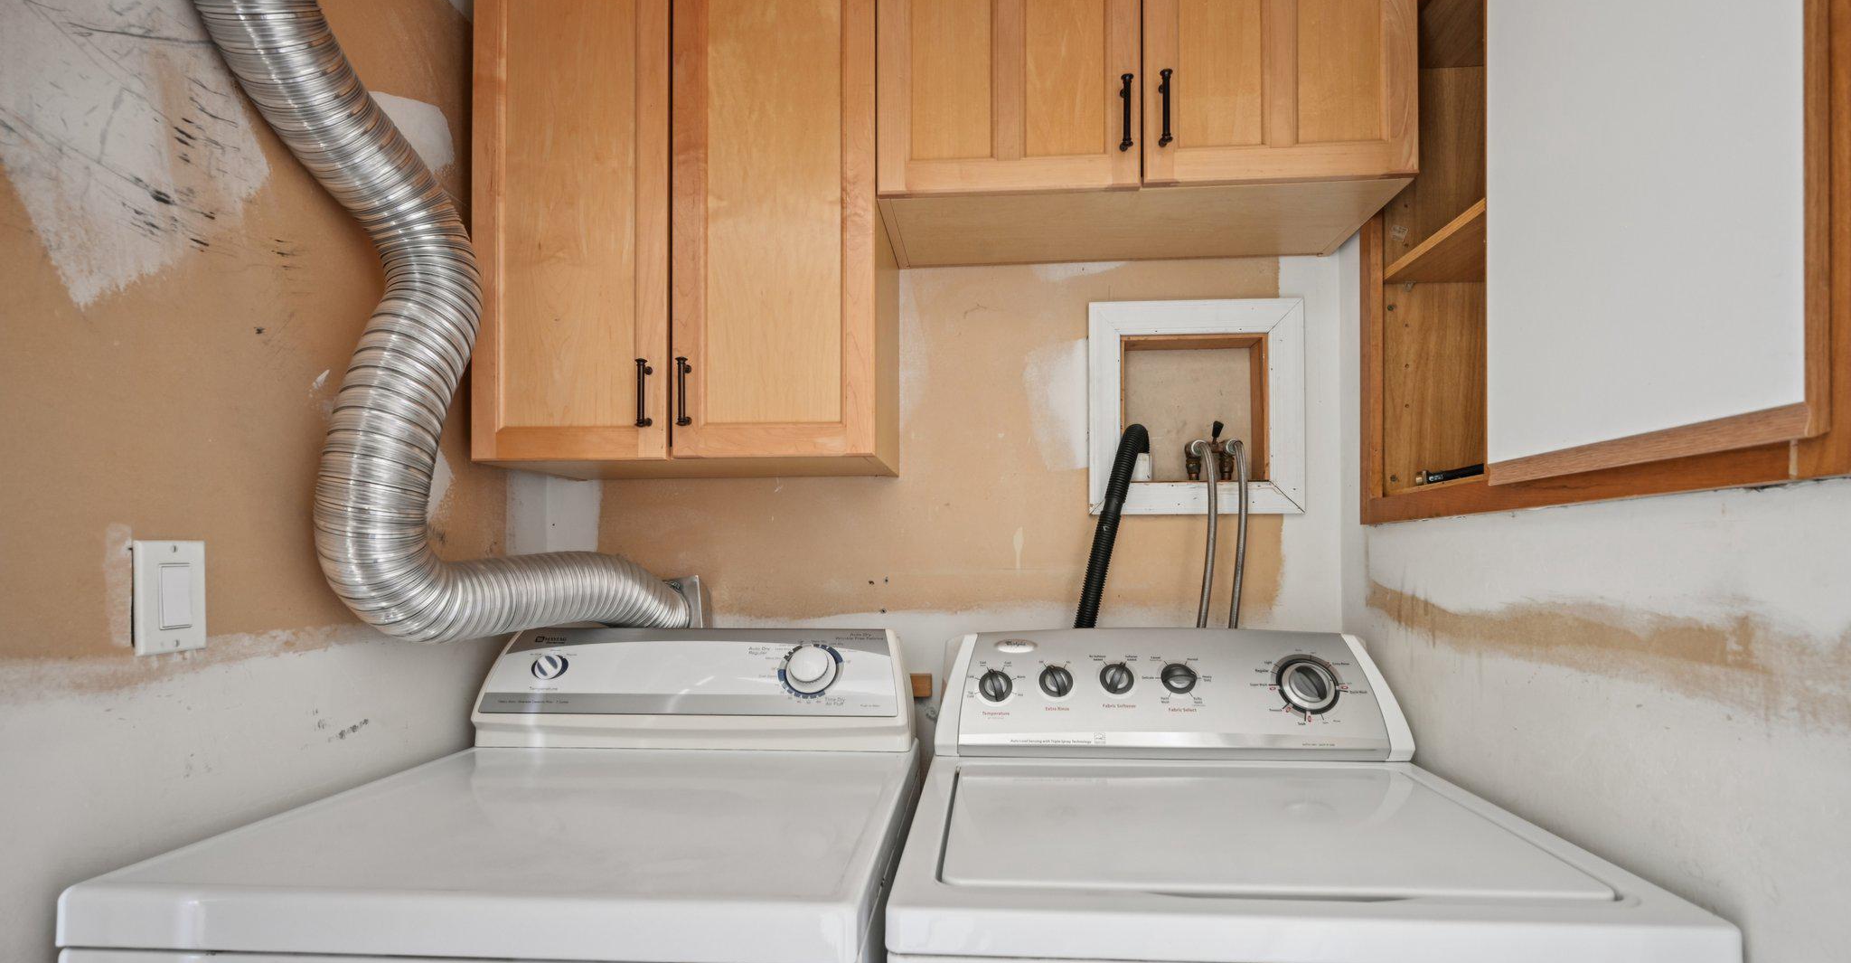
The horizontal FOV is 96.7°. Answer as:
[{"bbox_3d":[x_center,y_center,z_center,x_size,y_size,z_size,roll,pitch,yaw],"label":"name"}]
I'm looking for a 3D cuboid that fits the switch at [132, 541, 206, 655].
[{"bbox_3d":[-0.777,0.119,0.848,0.011,0.115,0.071,0,-3,6],"label":"switch"}]

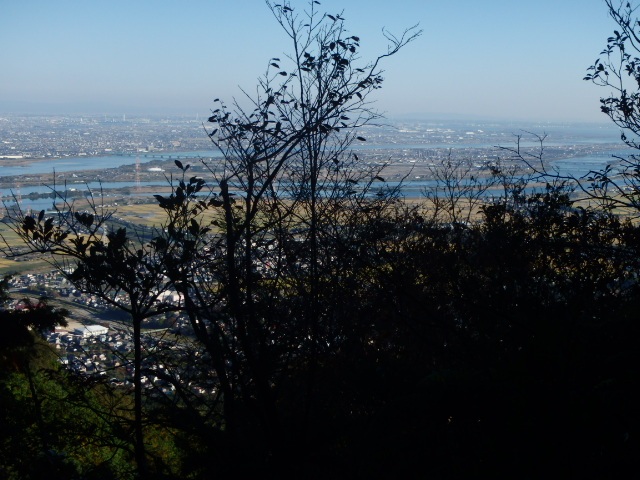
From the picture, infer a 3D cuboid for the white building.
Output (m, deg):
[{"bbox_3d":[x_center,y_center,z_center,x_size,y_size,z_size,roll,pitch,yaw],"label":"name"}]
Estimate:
[{"bbox_3d":[-366.890,143.910,1664.620,43.500,13.000,28.000,-5,9,-37],"label":"white building"}]

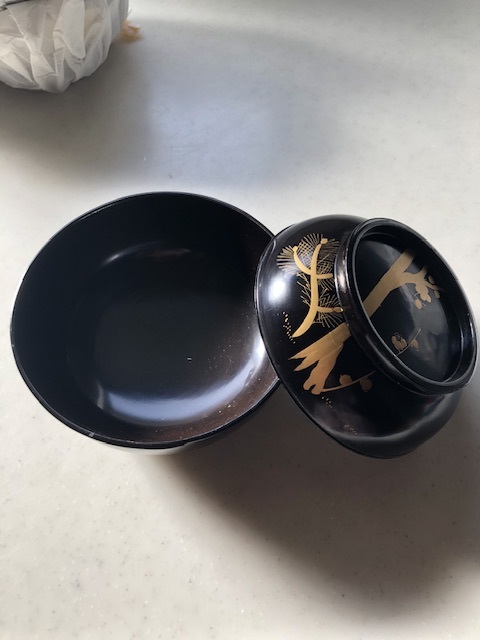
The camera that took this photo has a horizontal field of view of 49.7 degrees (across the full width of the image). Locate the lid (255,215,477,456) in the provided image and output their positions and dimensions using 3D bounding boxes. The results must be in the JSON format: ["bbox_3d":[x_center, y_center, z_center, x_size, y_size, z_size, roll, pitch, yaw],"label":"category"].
[{"bbox_3d":[0.065,-0.002,0.230,0.118,0.036,0.118,18,57,-29],"label":"lid"}]

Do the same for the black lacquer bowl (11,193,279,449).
[{"bbox_3d":[-0.034,0.007,0.247,0.123,0.060,0.123,0,62,0],"label":"black lacquer bowl"}]

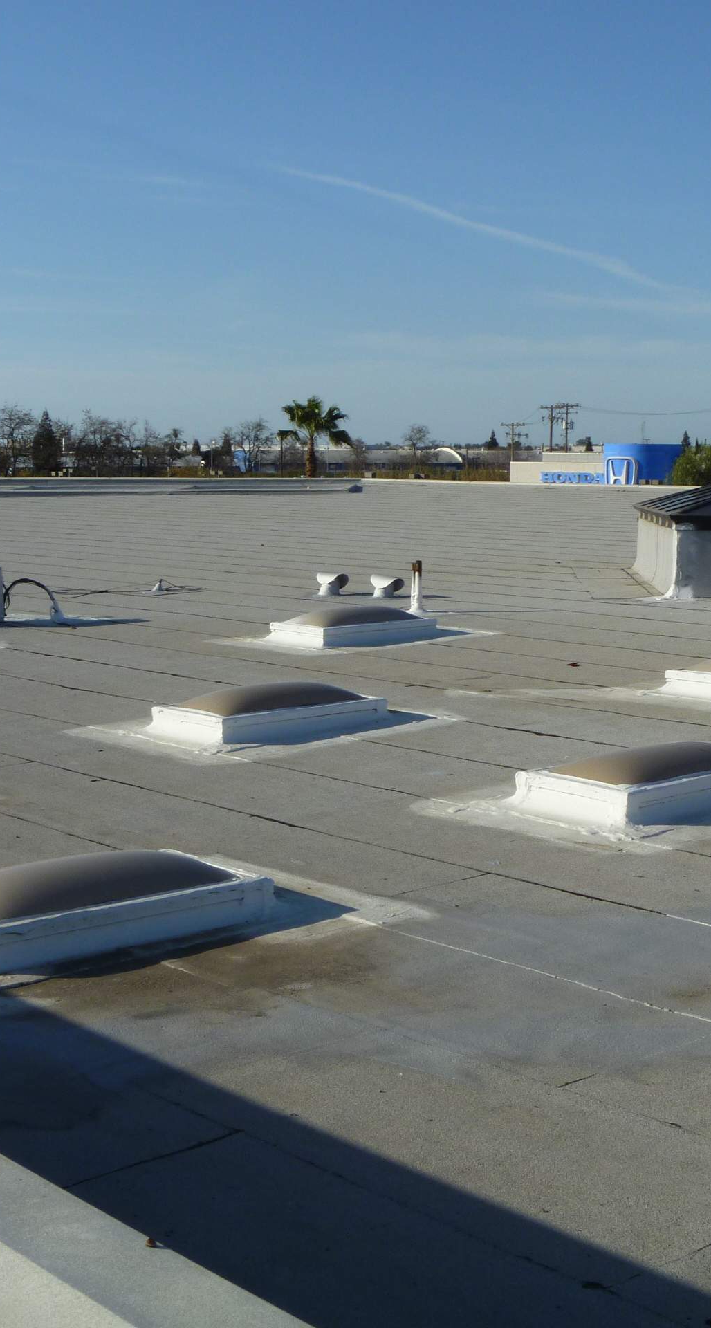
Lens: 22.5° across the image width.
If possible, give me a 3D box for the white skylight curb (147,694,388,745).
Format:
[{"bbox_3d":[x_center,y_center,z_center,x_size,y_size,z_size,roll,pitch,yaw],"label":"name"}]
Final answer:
[{"bbox_3d":[-0.517,0.318,11.102,1.310,0.170,0.740,-6,9,-40],"label":"white skylight curb"}]

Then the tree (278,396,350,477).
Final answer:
[{"bbox_3d":[-1.872,-7.552,82.686,3.400,9.520,3.400,0,7,-1],"label":"tree"}]

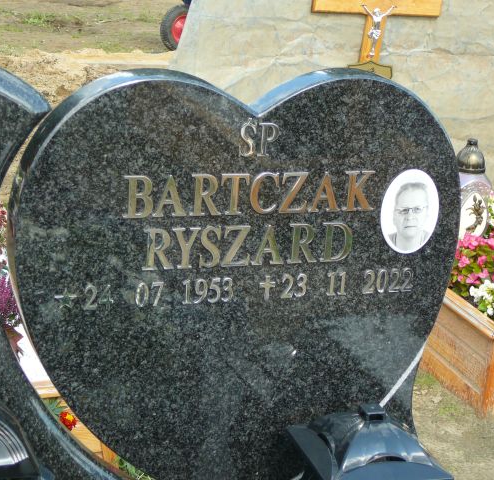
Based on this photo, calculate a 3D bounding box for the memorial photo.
[{"bbox_3d":[0.275,-0.046,2.204,0.109,0.148,0.012,-2,18,-20],"label":"memorial photo"}]

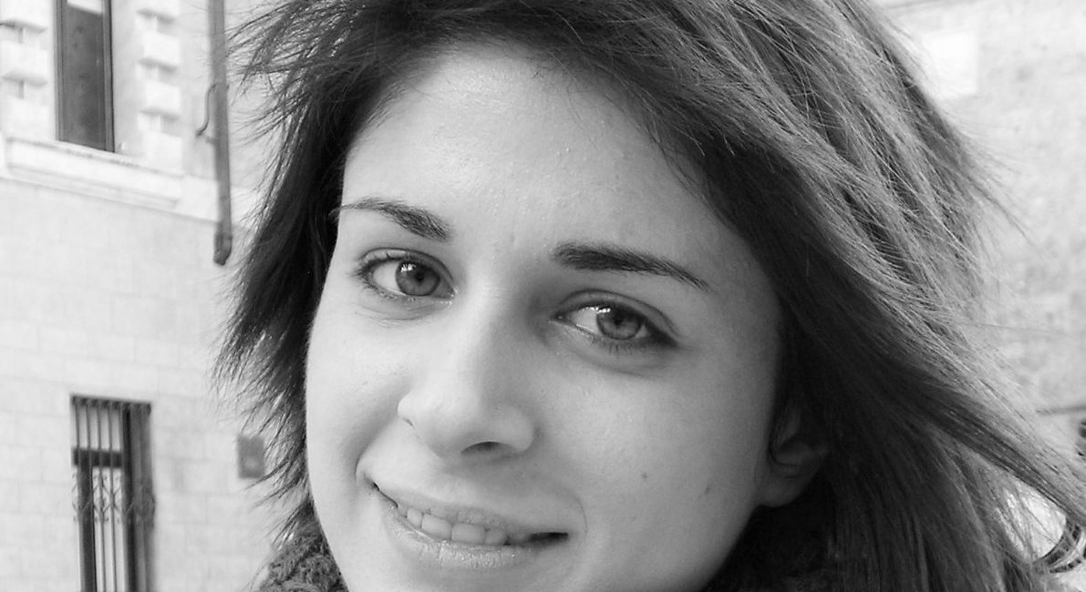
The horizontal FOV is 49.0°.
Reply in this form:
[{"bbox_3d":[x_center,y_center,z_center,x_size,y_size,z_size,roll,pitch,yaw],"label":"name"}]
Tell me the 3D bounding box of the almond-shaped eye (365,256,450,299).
[{"bbox_3d":[-0.038,-0.005,0.338,0.026,0.011,0.012,12,-2,13],"label":"almond-shaped eye"}]

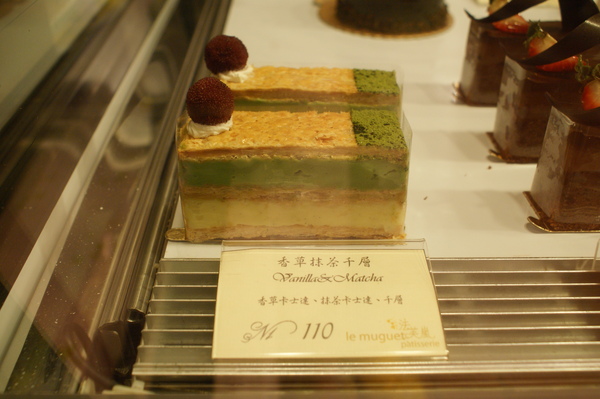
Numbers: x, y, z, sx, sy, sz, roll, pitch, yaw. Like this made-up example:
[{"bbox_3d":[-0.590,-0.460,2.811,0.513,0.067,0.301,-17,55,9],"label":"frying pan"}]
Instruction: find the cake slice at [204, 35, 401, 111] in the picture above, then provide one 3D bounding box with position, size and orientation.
[{"bbox_3d":[0.003,-0.053,0.333,0.105,0.077,0.036,0,37,0],"label":"cake slice"}]

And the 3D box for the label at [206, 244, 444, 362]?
[{"bbox_3d":[0.011,0.042,0.258,0.094,0.004,0.061,-1,43,0],"label":"label"}]

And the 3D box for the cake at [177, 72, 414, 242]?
[{"bbox_3d":[-0.003,-0.021,0.290,0.105,0.077,0.036,0,37,0],"label":"cake"}]

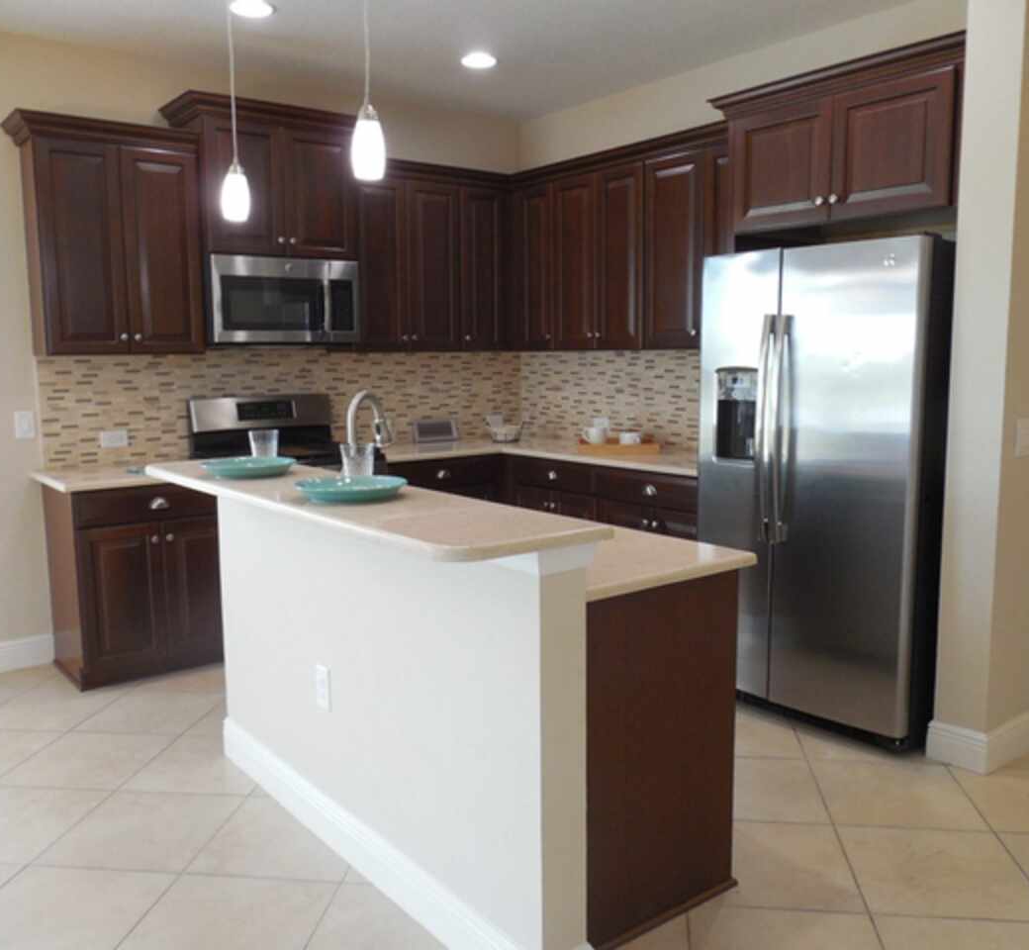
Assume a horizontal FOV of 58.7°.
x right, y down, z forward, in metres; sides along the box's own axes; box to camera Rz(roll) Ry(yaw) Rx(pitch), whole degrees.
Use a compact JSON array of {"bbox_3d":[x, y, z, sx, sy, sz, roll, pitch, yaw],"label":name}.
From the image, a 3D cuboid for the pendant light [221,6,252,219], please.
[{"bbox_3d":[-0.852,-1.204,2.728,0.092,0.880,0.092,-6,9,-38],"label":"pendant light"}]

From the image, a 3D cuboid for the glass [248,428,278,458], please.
[{"bbox_3d":[-0.879,-0.100,3.195,0.098,0.120,0.098,-7,10,-38],"label":"glass"}]

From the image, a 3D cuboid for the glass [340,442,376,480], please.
[{"bbox_3d":[-0.466,-0.040,2.696,0.098,0.120,0.098,-1,8,0],"label":"glass"}]

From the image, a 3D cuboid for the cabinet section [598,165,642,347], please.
[{"bbox_3d":[0.665,-1.115,4.728,0.331,0.919,0.323,-6,9,-37],"label":"cabinet section"}]

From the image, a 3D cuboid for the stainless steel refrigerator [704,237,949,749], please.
[{"bbox_3d":[1.341,0.034,3.678,0.835,1.785,0.909,-6,9,-38],"label":"stainless steel refrigerator"}]

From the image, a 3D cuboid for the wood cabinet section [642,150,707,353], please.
[{"bbox_3d":[0.888,-1.080,4.440,0.331,0.921,0.408,-6,9,-37],"label":"wood cabinet section"}]

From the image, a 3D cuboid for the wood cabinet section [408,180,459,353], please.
[{"bbox_3d":[-0.550,-1.164,5.190,0.349,0.909,0.331,-6,9,-37],"label":"wood cabinet section"}]

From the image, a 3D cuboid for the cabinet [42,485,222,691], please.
[{"bbox_3d":[-1.748,0.448,4.308,0.702,0.875,0.593,-6,9,-38],"label":"cabinet"}]

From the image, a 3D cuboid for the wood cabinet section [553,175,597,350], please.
[{"bbox_3d":[0.460,-1.146,4.994,0.331,0.920,0.351,-6,9,-37],"label":"wood cabinet section"}]

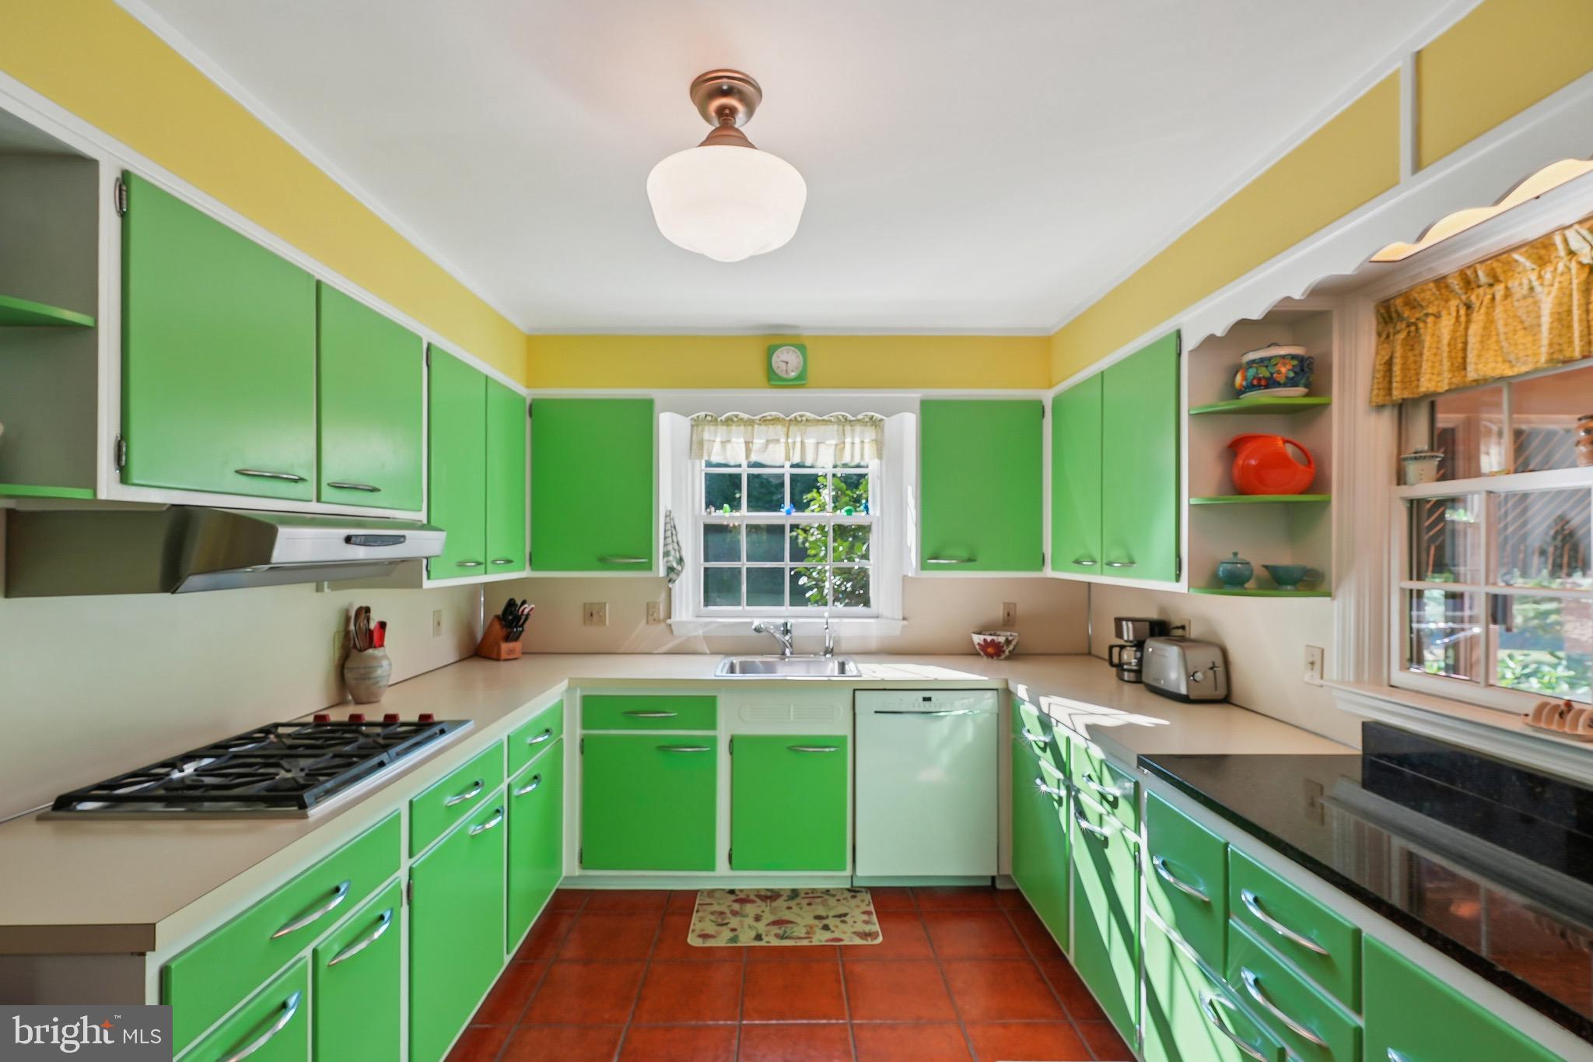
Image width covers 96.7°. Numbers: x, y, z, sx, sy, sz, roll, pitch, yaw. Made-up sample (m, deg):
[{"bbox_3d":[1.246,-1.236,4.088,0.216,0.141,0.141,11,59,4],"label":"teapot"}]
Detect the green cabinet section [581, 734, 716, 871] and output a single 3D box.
[{"bbox_3d":[-0.617,1.136,3.230,0.565,0.570,0.560,0,-1,-1],"label":"green cabinet section"}]

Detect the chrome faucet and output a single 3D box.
[{"bbox_3d":[-0.103,0.538,3.424,0.065,0.180,0.245,-1,-1,42],"label":"chrome faucet"}]

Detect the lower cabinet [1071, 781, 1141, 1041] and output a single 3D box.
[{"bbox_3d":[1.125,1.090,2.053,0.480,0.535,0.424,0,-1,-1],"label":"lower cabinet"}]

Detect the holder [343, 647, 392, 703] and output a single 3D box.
[{"bbox_3d":[-1.536,0.517,2.535,0.150,0.190,0.150,0,-1,-1],"label":"holder"}]

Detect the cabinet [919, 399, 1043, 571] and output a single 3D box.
[{"bbox_3d":[0.855,-0.208,3.433,0.570,0.795,0.340,0,-1,-1],"label":"cabinet"}]

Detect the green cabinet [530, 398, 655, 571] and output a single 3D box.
[{"bbox_3d":[-0.933,-0.206,3.396,0.577,0.790,0.340,0,-1,-1],"label":"green cabinet"}]

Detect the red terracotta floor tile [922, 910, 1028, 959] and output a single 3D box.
[{"bbox_3d":[0.671,1.535,2.708,0.330,0.010,0.330,0,-1,-1],"label":"red terracotta floor tile"}]

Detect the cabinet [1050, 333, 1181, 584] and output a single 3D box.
[{"bbox_3d":[1.345,-0.218,2.725,0.340,0.800,1.080,0,-1,-1],"label":"cabinet"}]

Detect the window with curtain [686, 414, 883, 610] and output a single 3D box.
[{"bbox_3d":[-0.048,-0.086,3.582,1.000,1.030,0.120,0,-1,-1],"label":"window with curtain"}]

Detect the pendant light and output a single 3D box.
[{"bbox_3d":[-0.149,-0.764,1.533,0.343,0.366,0.343,0,-1,-1],"label":"pendant light"}]

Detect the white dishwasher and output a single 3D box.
[{"bbox_3d":[0.548,1.083,3.279,0.603,0.809,0.600,0,-1,-1],"label":"white dishwasher"}]

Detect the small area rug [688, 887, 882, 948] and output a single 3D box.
[{"bbox_3d":[-0.042,1.527,2.815,0.710,0.008,0.435,0,-1,-1],"label":"small area rug"}]

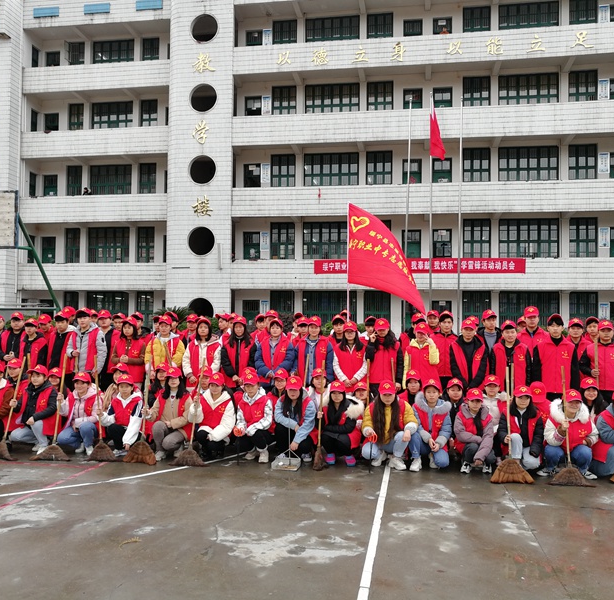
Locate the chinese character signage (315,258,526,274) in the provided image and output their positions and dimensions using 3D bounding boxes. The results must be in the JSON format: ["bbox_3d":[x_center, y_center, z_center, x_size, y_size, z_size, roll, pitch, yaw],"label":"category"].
[{"bbox_3d":[5.031,-1.507,28.496,9.505,0.630,0.060,0,-3,10],"label":"chinese character signage"}]

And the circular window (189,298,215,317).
[{"bbox_3d":[-5.072,0.601,30.000,1.400,1.400,0.250,0,-1,10],"label":"circular window"}]

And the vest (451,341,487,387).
[{"bbox_3d":[2.109,0.808,8.200,0.480,0.640,0.280,0,-1,11],"label":"vest"}]

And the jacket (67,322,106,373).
[{"bbox_3d":[-3.043,0.658,8.650,0.550,0.700,0.340,0,-2,12],"label":"jacket"}]

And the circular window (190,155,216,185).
[{"bbox_3d":[-5.091,-6.326,30.602,1.300,1.300,0.250,0,-3,10],"label":"circular window"}]

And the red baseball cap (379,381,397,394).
[{"bbox_3d":[0.896,0.968,6.900,0.185,0.150,0.250,0,-3,6],"label":"red baseball cap"}]

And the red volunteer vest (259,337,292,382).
[{"bbox_3d":[-0.418,0.784,8.150,0.440,0.620,0.280,1,-1,-3],"label":"red volunteer vest"}]

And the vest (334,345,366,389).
[{"bbox_3d":[0.579,0.902,8.400,0.450,0.680,0.290,1,-1,0],"label":"vest"}]

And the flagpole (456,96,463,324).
[{"bbox_3d":[5.522,-2.573,22.580,0.120,9.530,0.120,1,-1,10],"label":"flagpole"}]

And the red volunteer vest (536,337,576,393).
[{"bbox_3d":[3.086,0.801,7.750,0.490,0.690,0.300,0,-2,14],"label":"red volunteer vest"}]

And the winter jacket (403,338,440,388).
[{"bbox_3d":[1.489,0.829,8.150,0.500,0.660,0.360,0,-1,9],"label":"winter jacket"}]

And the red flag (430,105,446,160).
[{"bbox_3d":[4.601,-5.905,22.000,0.550,1.920,0.320,0,-3,10],"label":"red flag"}]

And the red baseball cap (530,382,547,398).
[{"bbox_3d":[2.727,1.084,7.350,0.190,0.150,0.260,0,33,14],"label":"red baseball cap"}]

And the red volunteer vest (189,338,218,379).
[{"bbox_3d":[-1.395,0.860,8.450,0.440,0.660,0.300,1,-2,0],"label":"red volunteer vest"}]

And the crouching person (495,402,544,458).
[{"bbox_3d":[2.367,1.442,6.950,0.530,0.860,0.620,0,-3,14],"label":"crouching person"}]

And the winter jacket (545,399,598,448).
[{"bbox_3d":[2.866,1.351,6.800,0.560,0.570,0.420,0,-2,7],"label":"winter jacket"}]

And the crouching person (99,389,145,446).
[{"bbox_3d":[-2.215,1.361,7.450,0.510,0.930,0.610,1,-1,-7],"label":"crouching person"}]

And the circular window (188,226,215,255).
[{"bbox_3d":[-5.072,-2.817,30.000,1.400,1.400,0.250,0,-1,10],"label":"circular window"}]

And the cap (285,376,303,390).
[{"bbox_3d":[-0.141,0.959,7.150,0.190,0.150,0.260,0,10,2],"label":"cap"}]

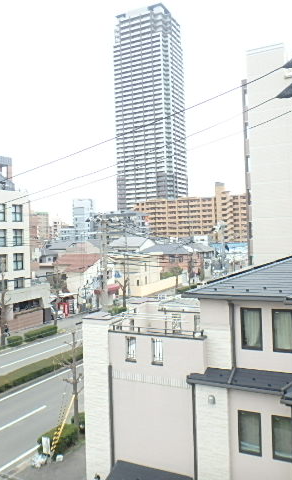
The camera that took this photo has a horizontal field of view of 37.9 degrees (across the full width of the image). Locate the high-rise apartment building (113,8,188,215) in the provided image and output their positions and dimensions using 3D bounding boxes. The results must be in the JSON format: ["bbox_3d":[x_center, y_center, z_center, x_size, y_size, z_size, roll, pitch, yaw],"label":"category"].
[{"bbox_3d":[3.459,-71.654,306.694,39.650,170.800,31.688,-2,-1,28],"label":"high-rise apartment building"}]

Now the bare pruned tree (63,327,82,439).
[{"bbox_3d":[-3.700,7.292,21.972,0.750,5.250,0.600,-2,-1,28],"label":"bare pruned tree"}]

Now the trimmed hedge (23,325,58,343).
[{"bbox_3d":[-10.760,9.564,43.572,0.961,0.720,3.843,-2,0,29],"label":"trimmed hedge"}]

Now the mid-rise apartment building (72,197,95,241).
[{"bbox_3d":[-32.185,-3.474,216.599,8.000,34.046,7.000,-2,-1,28],"label":"mid-rise apartment building"}]

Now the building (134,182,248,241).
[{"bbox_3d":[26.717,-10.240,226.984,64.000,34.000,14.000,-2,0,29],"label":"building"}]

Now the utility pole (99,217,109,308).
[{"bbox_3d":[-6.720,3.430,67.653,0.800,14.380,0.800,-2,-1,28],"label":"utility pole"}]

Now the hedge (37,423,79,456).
[{"bbox_3d":[-3.951,9.136,19.365,0.824,0.680,1.803,-2,0,29],"label":"hedge"}]

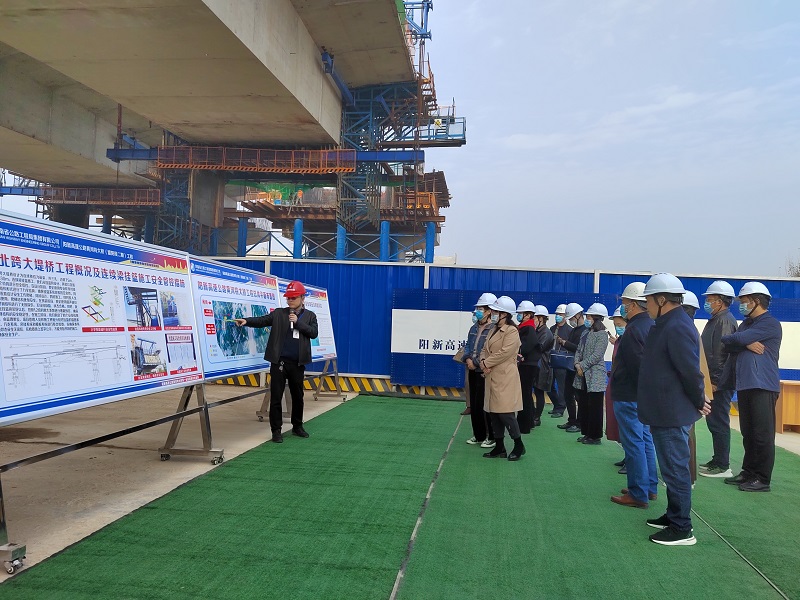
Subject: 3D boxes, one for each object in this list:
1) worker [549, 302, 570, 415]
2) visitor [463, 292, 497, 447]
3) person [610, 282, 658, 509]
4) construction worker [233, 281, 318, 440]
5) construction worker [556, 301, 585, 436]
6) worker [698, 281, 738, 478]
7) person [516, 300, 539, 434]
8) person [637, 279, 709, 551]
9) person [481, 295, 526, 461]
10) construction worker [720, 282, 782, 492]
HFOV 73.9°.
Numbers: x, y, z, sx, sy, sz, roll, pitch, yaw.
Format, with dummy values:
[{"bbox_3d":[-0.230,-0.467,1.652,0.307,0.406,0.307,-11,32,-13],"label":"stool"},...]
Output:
[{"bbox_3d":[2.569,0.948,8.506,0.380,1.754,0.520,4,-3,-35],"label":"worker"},{"bbox_3d":[0.951,0.789,6.163,0.400,1.732,0.490,3,-3,-30],"label":"visitor"},{"bbox_3d":[1.916,0.734,4.323,0.430,1.758,0.540,0,-3,33],"label":"person"},{"bbox_3d":[-1.410,0.679,6.118,0.920,1.789,0.520,2,-3,-9],"label":"construction worker"},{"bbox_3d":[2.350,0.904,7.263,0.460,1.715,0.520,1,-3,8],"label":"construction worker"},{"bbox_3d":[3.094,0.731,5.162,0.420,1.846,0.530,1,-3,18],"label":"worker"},{"bbox_3d":[1.702,0.873,7.096,0.370,1.722,0.470,2,-3,0],"label":"person"},{"bbox_3d":[1.877,0.701,3.634,0.430,1.771,0.550,1,-3,20],"label":"person"},{"bbox_3d":[1.105,0.806,5.675,0.440,1.689,0.500,3,-3,-24],"label":"person"},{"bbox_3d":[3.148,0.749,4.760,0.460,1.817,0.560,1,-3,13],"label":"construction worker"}]

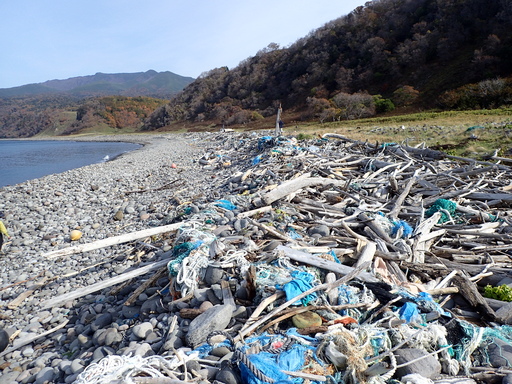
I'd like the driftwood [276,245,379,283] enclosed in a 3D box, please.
[{"bbox_3d":[0.747,0.758,3.950,1.083,0.100,0.130,11,14,34],"label":"driftwood"}]

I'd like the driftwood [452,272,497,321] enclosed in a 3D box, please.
[{"bbox_3d":[1.921,0.909,3.250,0.160,0.140,0.441,0,25,-1],"label":"driftwood"}]

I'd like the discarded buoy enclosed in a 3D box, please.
[{"bbox_3d":[-4.271,1.035,8.800,0.280,0.250,0.270,-3,9,-17],"label":"discarded buoy"}]

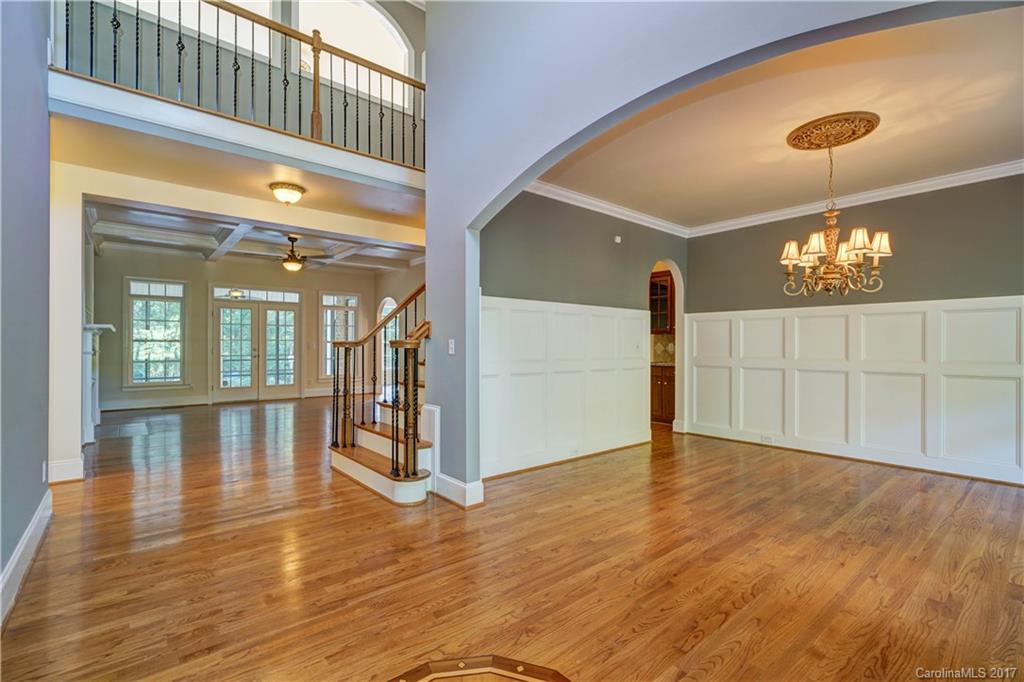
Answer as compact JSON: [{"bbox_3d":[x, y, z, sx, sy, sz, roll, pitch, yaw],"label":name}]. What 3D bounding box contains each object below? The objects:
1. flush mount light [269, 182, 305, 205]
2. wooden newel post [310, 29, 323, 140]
[{"bbox_3d":[-2.212,-1.423,4.474,0.330,0.178,0.330,0,-1,-40],"label":"flush mount light"},{"bbox_3d":[-1.788,-2.334,4.160,0.082,1.034,0.082,0,-1,-40],"label":"wooden newel post"}]

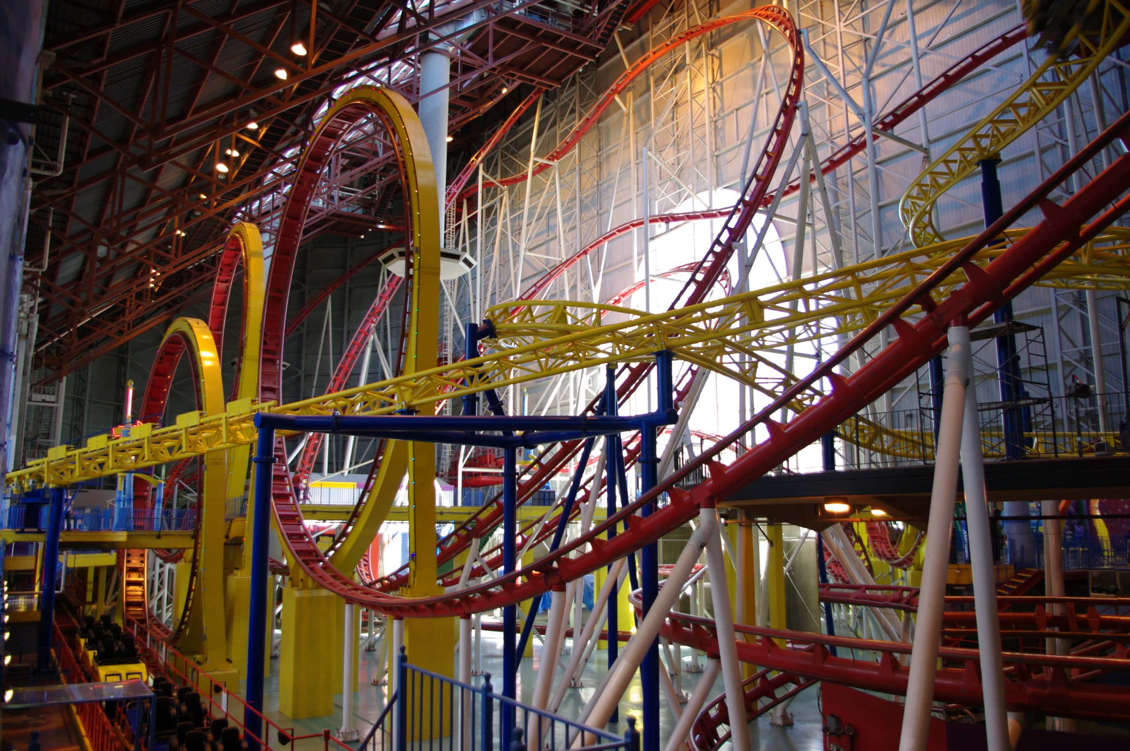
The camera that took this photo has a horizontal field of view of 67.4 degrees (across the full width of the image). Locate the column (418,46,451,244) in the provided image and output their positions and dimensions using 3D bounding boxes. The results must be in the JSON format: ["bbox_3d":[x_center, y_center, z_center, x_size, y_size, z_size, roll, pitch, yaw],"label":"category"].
[{"bbox_3d":[-7.500,-13.100,48.000,1.700,11.500,1.700,-1,-9,0],"label":"column"}]

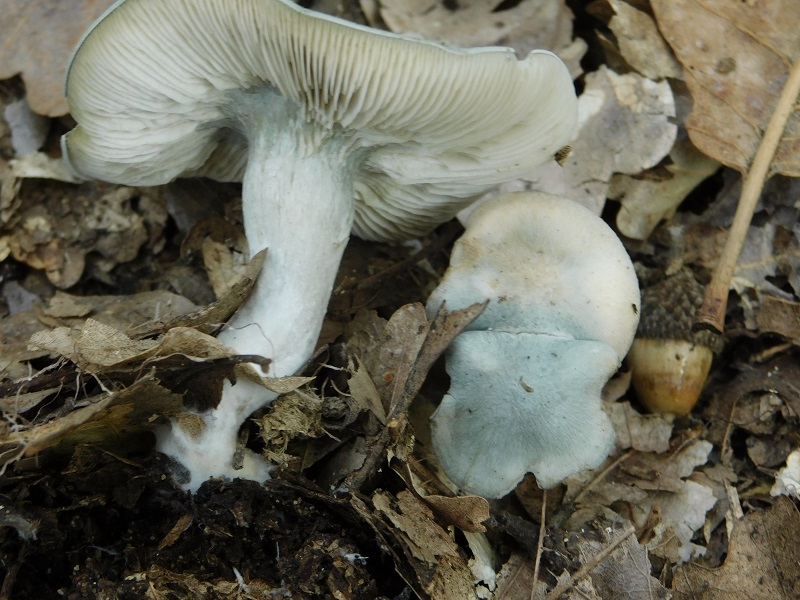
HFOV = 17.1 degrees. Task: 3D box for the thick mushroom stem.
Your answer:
[{"bbox_3d":[-0.024,-0.001,0.450,0.025,0.022,0.073,12,72,0],"label":"thick mushroom stem"}]

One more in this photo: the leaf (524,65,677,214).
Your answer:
[{"bbox_3d":[0.035,-0.028,0.482,0.037,0.007,0.026,-38,67,-19],"label":"leaf"}]

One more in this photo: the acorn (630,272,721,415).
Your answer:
[{"bbox_3d":[0.048,0.007,0.460,0.017,0.017,0.026,4,75,0],"label":"acorn"}]

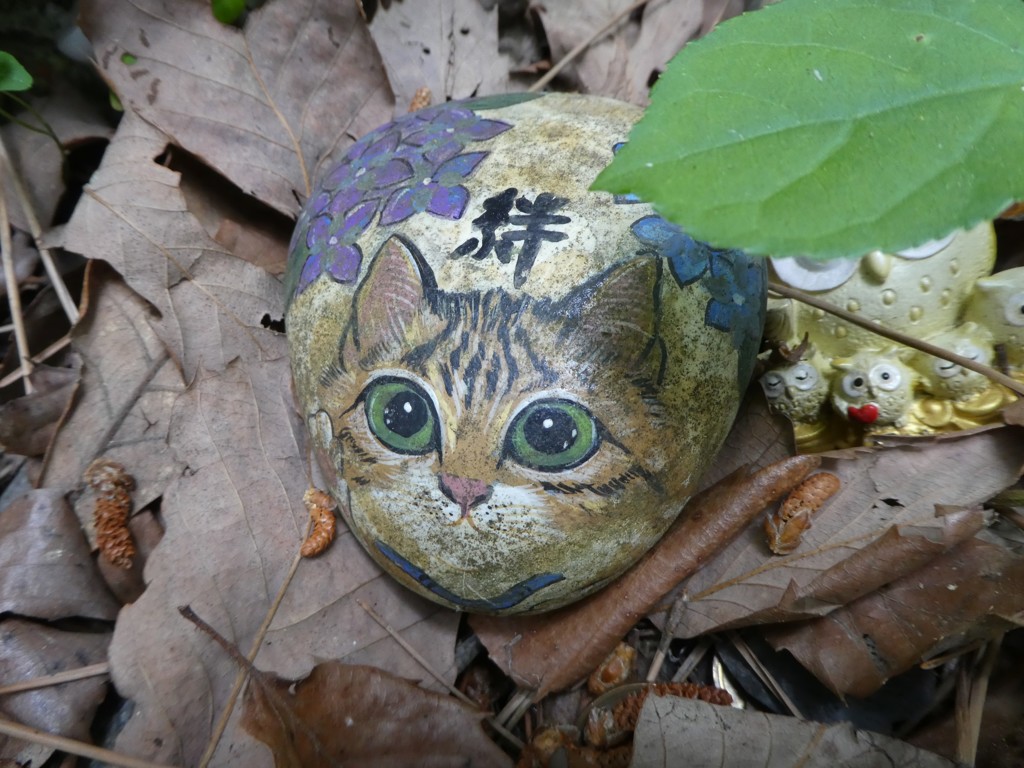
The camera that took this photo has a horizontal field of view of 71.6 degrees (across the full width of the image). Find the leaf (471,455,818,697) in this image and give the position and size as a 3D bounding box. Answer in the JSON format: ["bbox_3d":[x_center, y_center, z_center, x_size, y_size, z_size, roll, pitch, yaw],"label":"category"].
[{"bbox_3d":[0.040,0.044,0.178,0.101,0.018,0.023,-24,61,-14],"label":"leaf"}]

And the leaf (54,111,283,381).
[{"bbox_3d":[-0.115,-0.045,0.231,0.060,0.025,0.120,-35,64,-20],"label":"leaf"}]

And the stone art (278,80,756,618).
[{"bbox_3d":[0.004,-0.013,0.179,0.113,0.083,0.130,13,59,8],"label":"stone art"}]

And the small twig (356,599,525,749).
[{"bbox_3d":[-0.018,0.068,0.168,0.052,0.002,0.002,37,65,13],"label":"small twig"}]

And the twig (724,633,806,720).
[{"bbox_3d":[0.062,0.071,0.174,0.003,0.002,0.025,-35,74,-20],"label":"twig"}]

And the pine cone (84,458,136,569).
[{"bbox_3d":[-0.104,0.033,0.184,0.011,0.011,0.028,-22,65,-13],"label":"pine cone"}]

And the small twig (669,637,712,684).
[{"bbox_3d":[0.044,0.068,0.175,0.003,0.002,0.014,39,74,22],"label":"small twig"}]

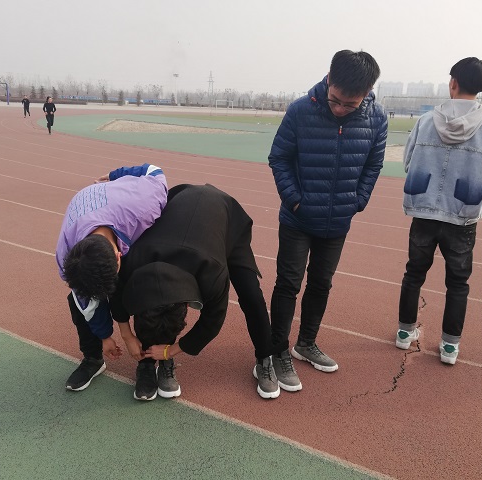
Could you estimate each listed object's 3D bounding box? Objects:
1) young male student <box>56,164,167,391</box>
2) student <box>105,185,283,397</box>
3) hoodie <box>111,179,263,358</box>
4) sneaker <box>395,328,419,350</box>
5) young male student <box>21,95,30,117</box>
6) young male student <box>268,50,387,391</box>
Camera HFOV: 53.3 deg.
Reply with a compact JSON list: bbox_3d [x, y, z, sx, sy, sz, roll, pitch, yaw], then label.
[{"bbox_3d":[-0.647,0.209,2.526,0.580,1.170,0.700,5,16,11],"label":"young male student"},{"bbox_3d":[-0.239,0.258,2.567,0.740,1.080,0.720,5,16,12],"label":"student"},{"bbox_3d":[-0.265,0.135,2.523,0.660,0.810,0.680,6,16,16],"label":"hoodie"},{"bbox_3d":[1.125,0.617,3.227,0.110,0.120,0.290,9,17,25],"label":"sneaker"},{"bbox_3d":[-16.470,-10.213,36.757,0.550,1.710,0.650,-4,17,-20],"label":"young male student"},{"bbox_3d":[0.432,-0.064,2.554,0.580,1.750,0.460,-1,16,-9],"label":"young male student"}]

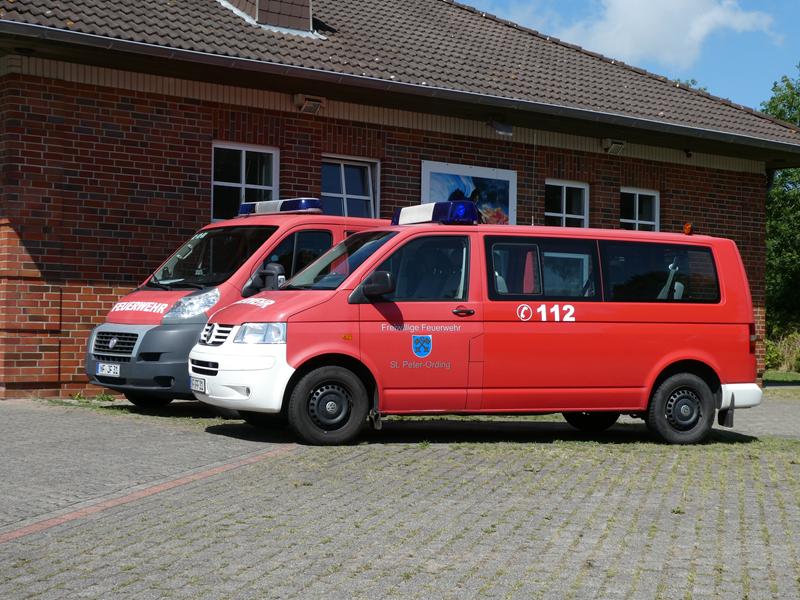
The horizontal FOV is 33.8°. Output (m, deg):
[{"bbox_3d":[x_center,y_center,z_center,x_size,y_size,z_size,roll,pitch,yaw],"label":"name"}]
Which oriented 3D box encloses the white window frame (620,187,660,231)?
[{"bbox_3d":[3.758,-1.222,20.928,1.010,1.030,0.100,2,-1,-37],"label":"white window frame"}]

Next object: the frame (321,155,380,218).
[{"bbox_3d":[-0.701,-1.374,17.568,1.010,1.030,0.100,2,-1,-37],"label":"frame"}]

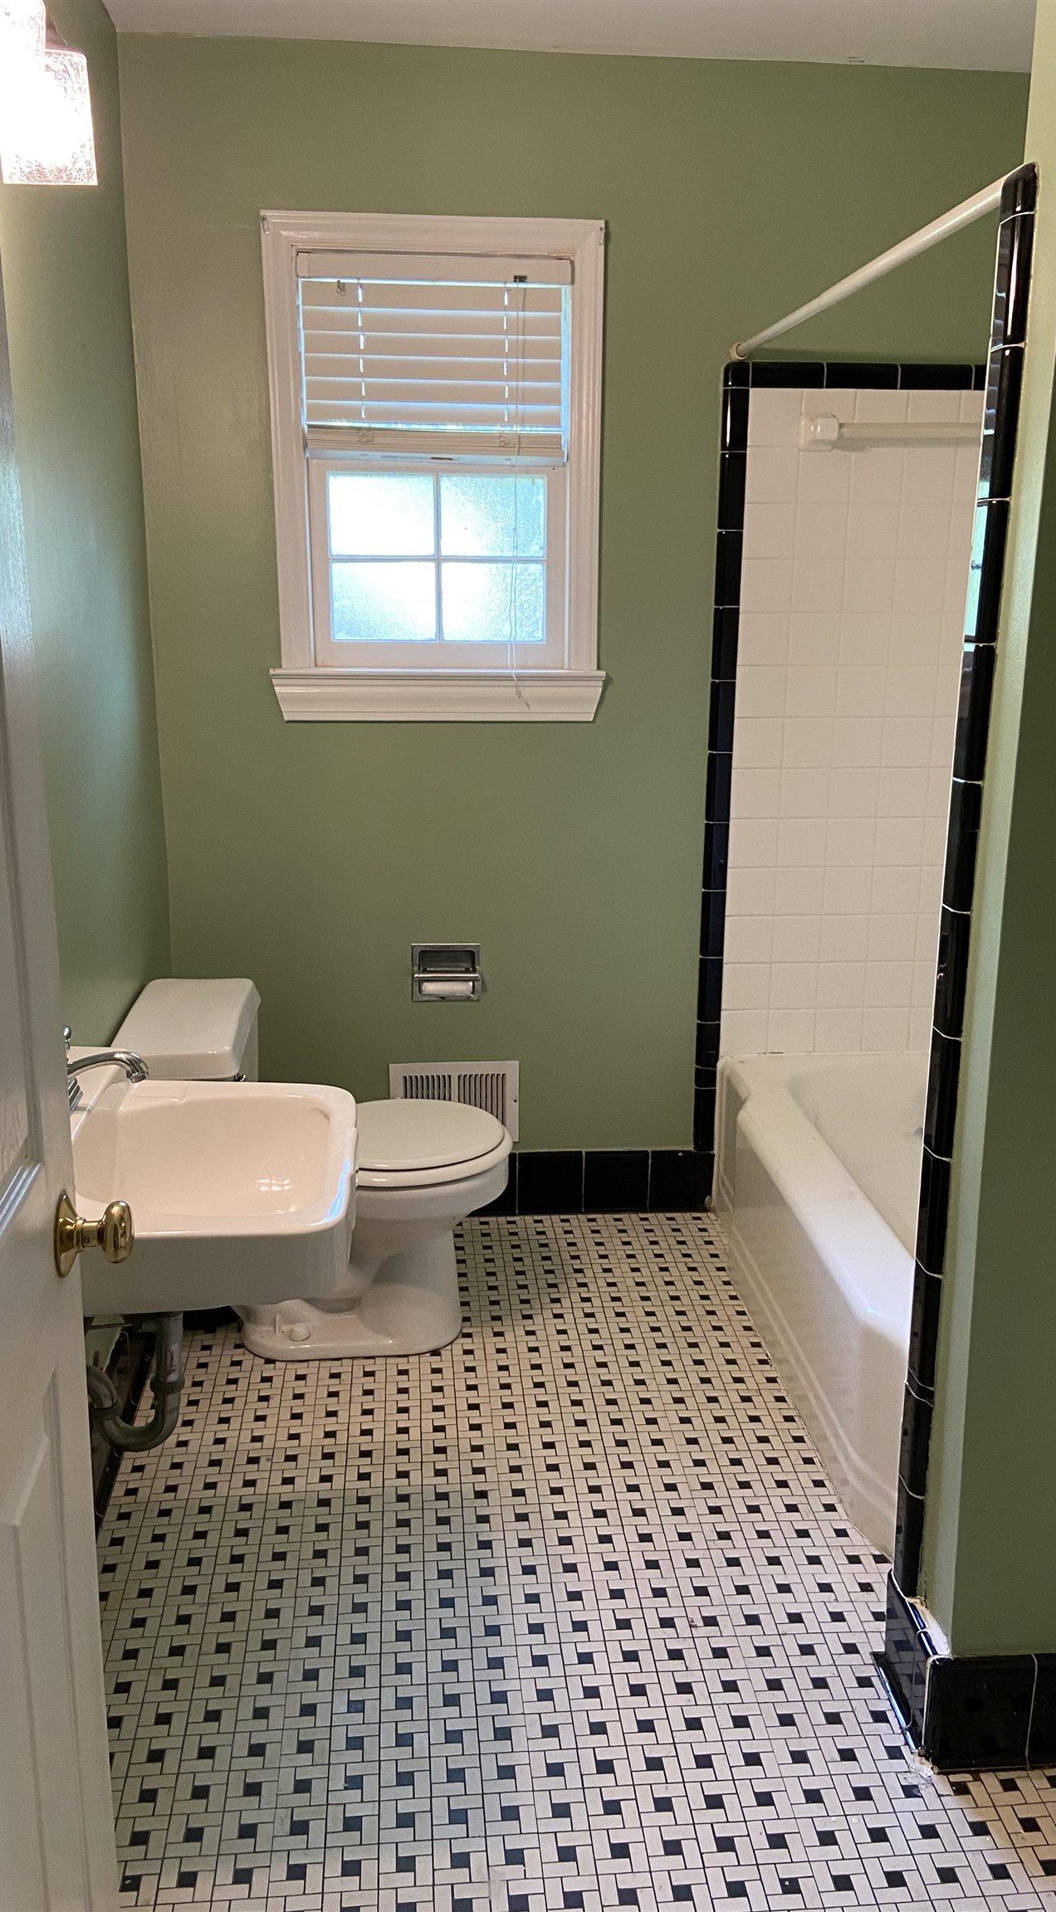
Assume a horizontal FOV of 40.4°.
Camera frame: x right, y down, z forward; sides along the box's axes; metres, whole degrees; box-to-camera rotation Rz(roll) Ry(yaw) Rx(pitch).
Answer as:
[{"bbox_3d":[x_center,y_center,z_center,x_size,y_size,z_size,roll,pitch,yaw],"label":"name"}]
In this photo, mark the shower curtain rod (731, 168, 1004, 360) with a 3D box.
[{"bbox_3d":[0.497,-1.037,2.229,0.032,0.032,1.469,-1,16,-5],"label":"shower curtain rod"}]

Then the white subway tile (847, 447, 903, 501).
[{"bbox_3d":[0.714,-0.981,2.942,0.107,0.107,0.009,-1,15,-5],"label":"white subway tile"}]

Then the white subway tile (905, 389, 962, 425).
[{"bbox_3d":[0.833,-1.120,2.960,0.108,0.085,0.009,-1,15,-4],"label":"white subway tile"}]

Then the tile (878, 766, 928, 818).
[{"bbox_3d":[0.820,-0.356,3.136,0.108,0.108,0.009,-1,15,-5],"label":"tile"}]

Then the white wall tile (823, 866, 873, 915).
[{"bbox_3d":[0.713,-0.145,3.199,0.108,0.108,0.010,-1,15,-4],"label":"white wall tile"}]

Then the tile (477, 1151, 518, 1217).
[{"bbox_3d":[-0.102,0.529,3.363,0.153,0.154,0.011,-1,15,-5],"label":"tile"}]

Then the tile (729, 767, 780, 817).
[{"bbox_3d":[0.496,-0.357,3.139,0.108,0.108,0.009,-1,15,-4],"label":"tile"}]

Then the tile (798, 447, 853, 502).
[{"bbox_3d":[0.612,-0.995,2.977,0.108,0.108,0.009,-1,15,-4],"label":"tile"}]

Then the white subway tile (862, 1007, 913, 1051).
[{"bbox_3d":[0.838,0.174,3.348,0.110,0.108,0.010,-1,15,-5],"label":"white subway tile"}]

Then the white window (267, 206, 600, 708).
[{"bbox_3d":[-0.184,-0.980,2.949,0.690,0.975,0.100,-1,15,-5],"label":"white window"}]

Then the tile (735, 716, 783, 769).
[{"bbox_3d":[0.497,-0.463,3.110,0.108,0.108,0.009,-1,15,-4],"label":"tile"}]

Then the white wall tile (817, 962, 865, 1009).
[{"bbox_3d":[0.707,0.067,3.239,0.108,0.108,0.009,-1,15,-5],"label":"white wall tile"}]

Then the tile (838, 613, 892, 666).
[{"bbox_3d":[0.711,-0.667,3.028,0.107,0.107,0.009,-1,15,-5],"label":"tile"}]

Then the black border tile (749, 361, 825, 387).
[{"bbox_3d":[0.535,-1.195,2.957,0.153,0.051,0.011,-1,15,-5],"label":"black border tile"}]

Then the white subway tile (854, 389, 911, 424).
[{"bbox_3d":[0.722,-1.099,2.945,0.108,0.111,0.010,-1,15,-4],"label":"white subway tile"}]

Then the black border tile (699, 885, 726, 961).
[{"bbox_3d":[0.415,-0.070,3.208,0.050,0.151,0.012,-1,15,-4],"label":"black border tile"}]

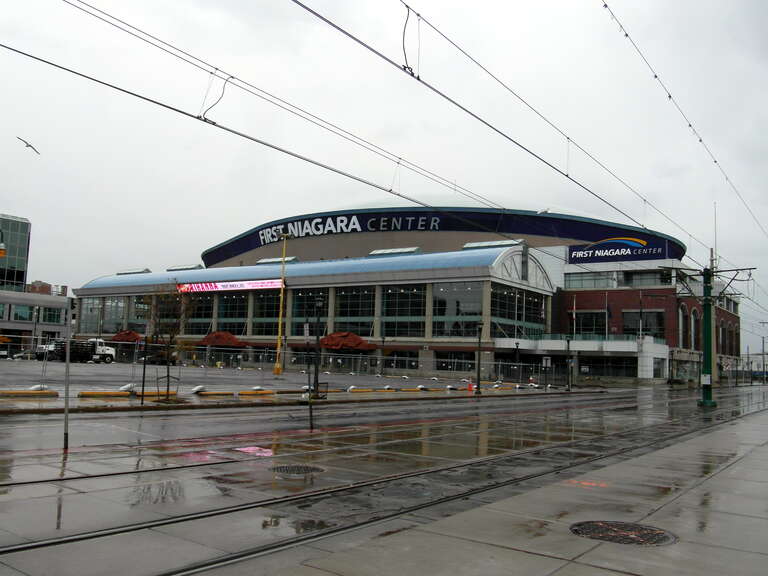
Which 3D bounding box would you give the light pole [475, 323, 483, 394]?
[{"bbox_3d":[6.095,4.525,45.310,0.400,4.500,0.400,-3,-8,35],"label":"light pole"}]

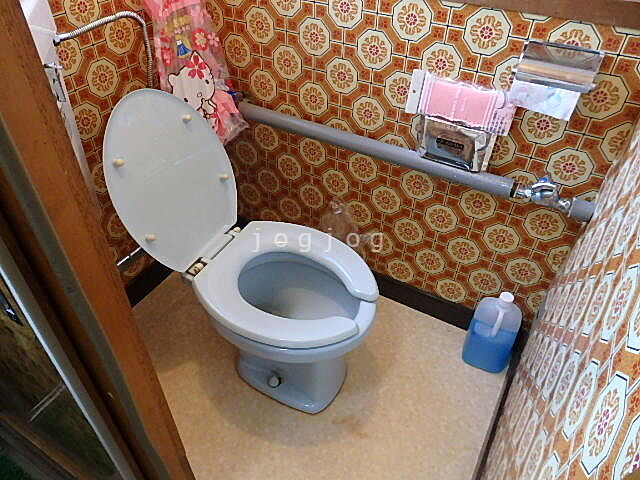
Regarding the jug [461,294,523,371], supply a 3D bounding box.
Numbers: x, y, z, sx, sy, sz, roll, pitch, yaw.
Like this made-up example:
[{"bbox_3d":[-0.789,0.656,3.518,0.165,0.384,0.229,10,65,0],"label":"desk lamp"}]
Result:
[{"bbox_3d":[0.511,0.264,1.359,0.128,0.287,0.085,16,43,18],"label":"jug"}]

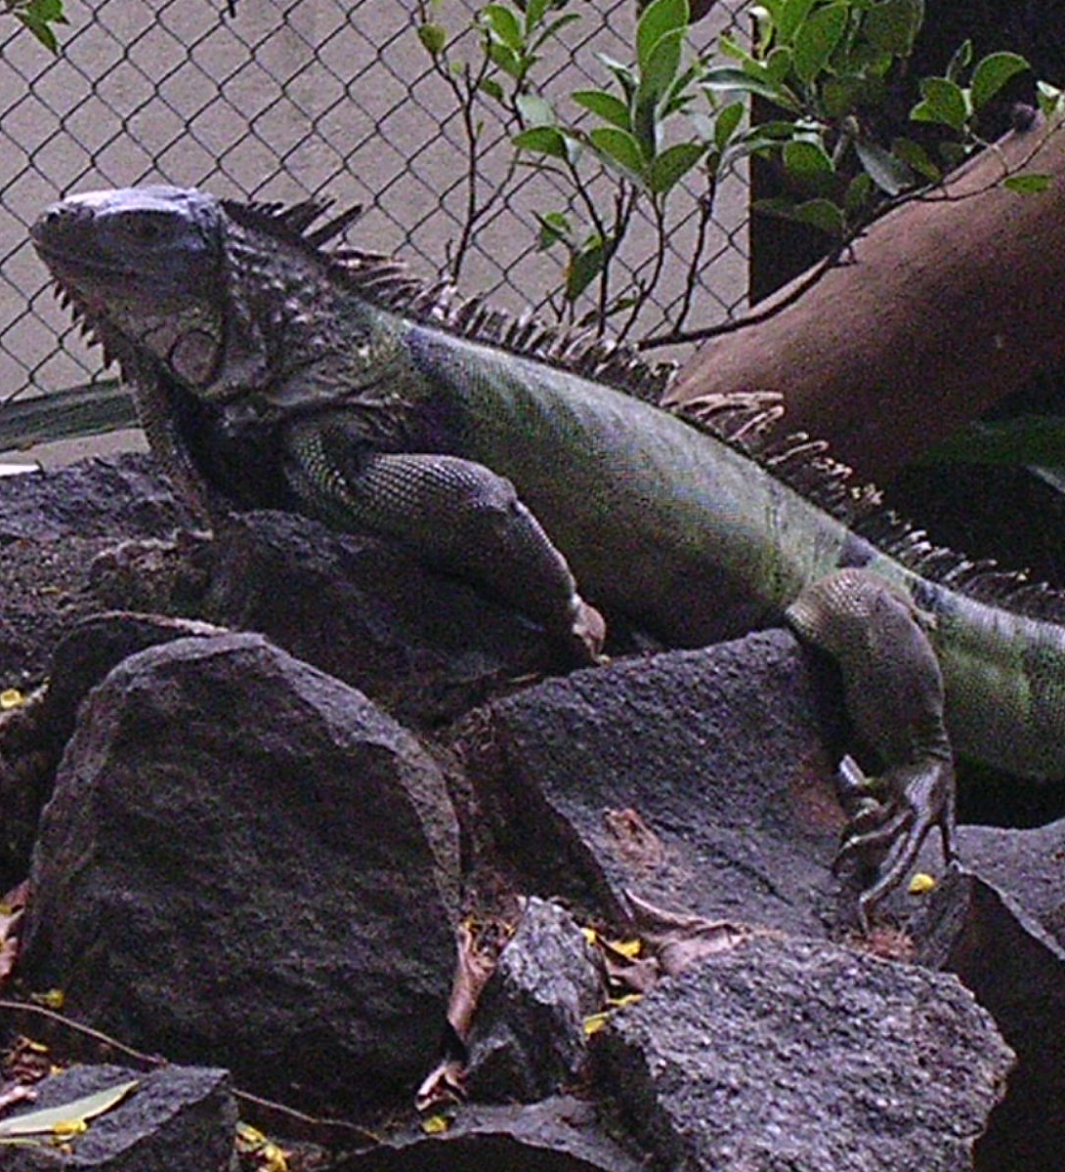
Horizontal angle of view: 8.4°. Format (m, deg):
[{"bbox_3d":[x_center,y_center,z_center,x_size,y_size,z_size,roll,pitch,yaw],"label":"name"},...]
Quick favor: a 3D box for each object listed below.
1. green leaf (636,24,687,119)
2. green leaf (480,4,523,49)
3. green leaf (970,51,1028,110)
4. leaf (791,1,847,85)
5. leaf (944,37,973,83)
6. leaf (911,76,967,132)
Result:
[{"bbox_3d":[0.066,-0.262,3.700,0.019,0.050,0.010,21,-21,-5],"label":"green leaf"},{"bbox_3d":[-0.018,-0.331,4.300,0.018,0.034,0.015,-37,0,-12],"label":"green leaf"},{"bbox_3d":[0.237,-0.257,3.700,0.036,0.010,0.020,-34,54,-2],"label":"green leaf"},{"bbox_3d":[0.170,-0.321,4.300,0.027,0.050,0.016,25,0,9],"label":"leaf"},{"bbox_3d":[0.246,-0.304,4.200,0.004,0.029,0.014,29,0,-37],"label":"leaf"},{"bbox_3d":[0.207,-0.245,3.700,0.032,0.010,0.022,18,53,7],"label":"leaf"}]

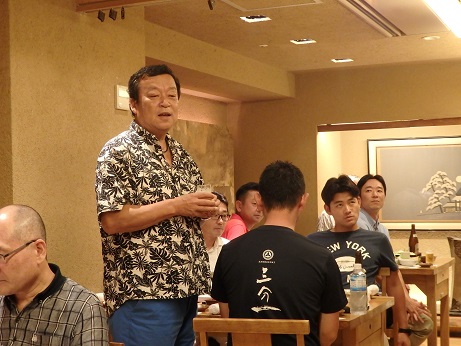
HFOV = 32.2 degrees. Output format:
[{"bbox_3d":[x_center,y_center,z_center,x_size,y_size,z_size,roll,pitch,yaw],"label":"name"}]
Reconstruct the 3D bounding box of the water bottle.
[{"bbox_3d":[0.537,0.487,3.350,0.068,0.208,0.068,-1,-1,0],"label":"water bottle"}]

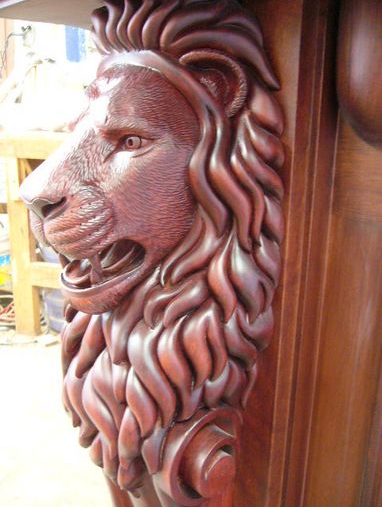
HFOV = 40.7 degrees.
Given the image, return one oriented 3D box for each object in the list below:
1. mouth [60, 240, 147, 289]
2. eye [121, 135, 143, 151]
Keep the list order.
[{"bbox_3d":[-0.106,0.011,0.585,0.078,0.046,0.085,-8,16,-36],"label":"mouth"},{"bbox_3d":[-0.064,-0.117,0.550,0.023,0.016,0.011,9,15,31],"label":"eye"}]

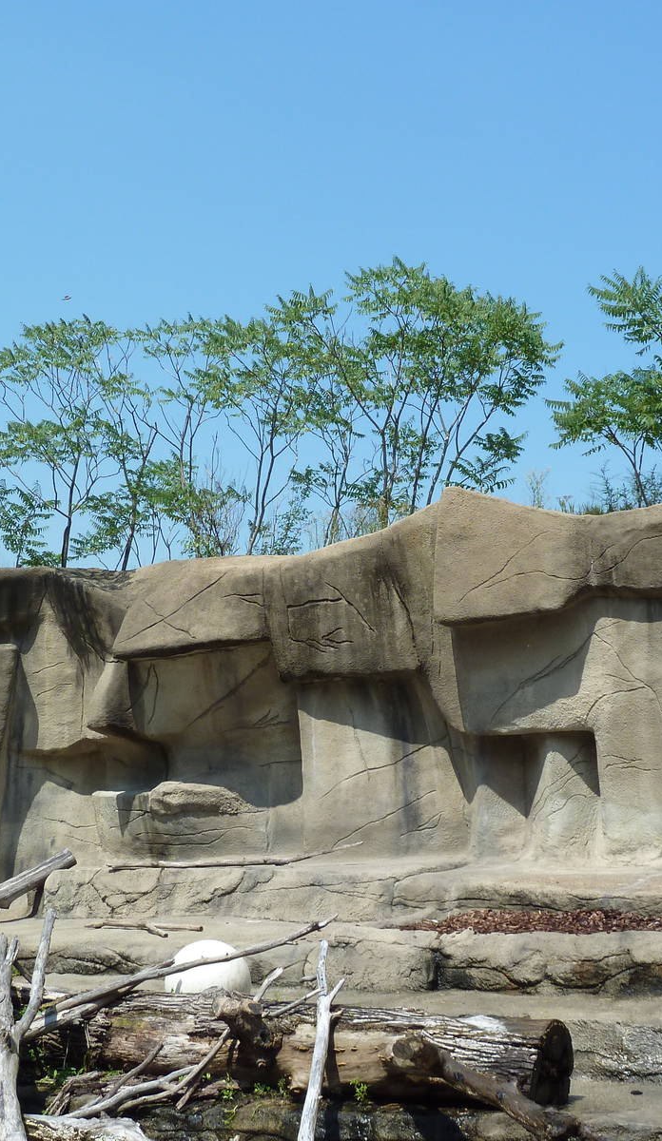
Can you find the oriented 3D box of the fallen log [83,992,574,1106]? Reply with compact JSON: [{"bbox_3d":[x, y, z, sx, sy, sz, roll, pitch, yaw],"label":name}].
[{"bbox_3d":[-0.096,3.847,14.897,4.000,0.680,0.720,-1,-5,17],"label":"fallen log"}]

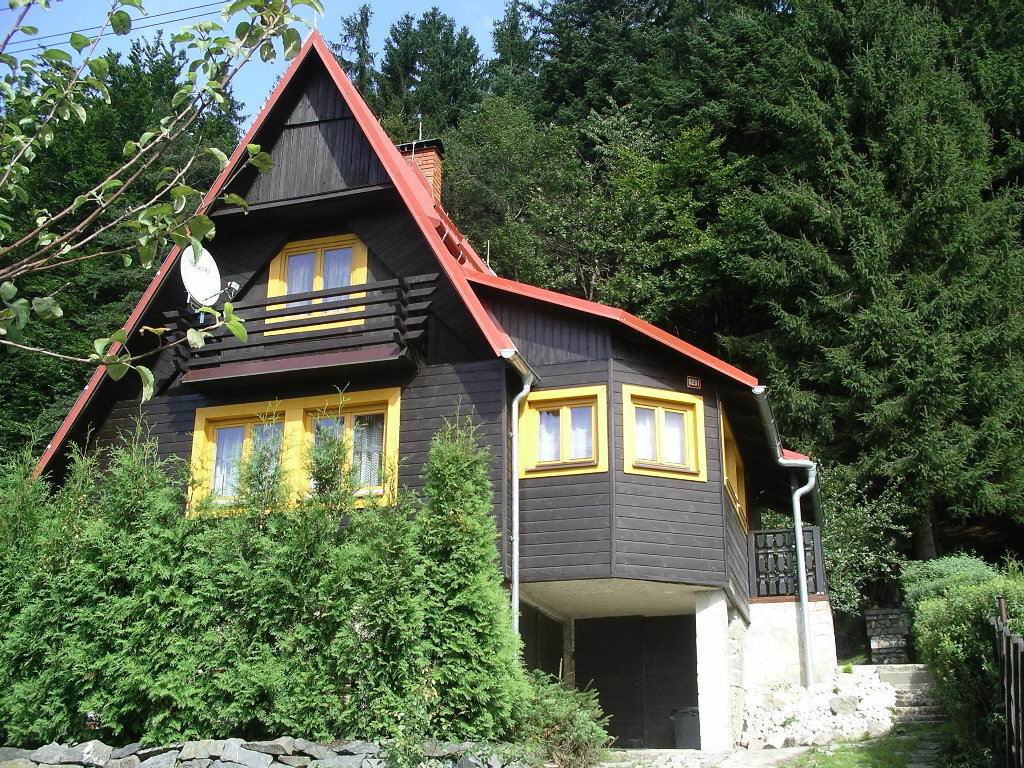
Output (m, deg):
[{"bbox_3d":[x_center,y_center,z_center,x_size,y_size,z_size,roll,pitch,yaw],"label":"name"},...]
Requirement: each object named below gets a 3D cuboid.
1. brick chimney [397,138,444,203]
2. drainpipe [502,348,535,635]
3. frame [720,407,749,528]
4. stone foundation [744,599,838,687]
[{"bbox_3d":[-1.536,-3.403,18.174,0.720,1.058,0.480,-5,-19,17],"label":"brick chimney"},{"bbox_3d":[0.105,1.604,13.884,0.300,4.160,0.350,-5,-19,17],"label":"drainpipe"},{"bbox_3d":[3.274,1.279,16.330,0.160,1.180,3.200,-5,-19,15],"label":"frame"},{"bbox_3d":[4.502,4.217,17.582,1.300,1.349,1.300,-5,-19,17],"label":"stone foundation"}]

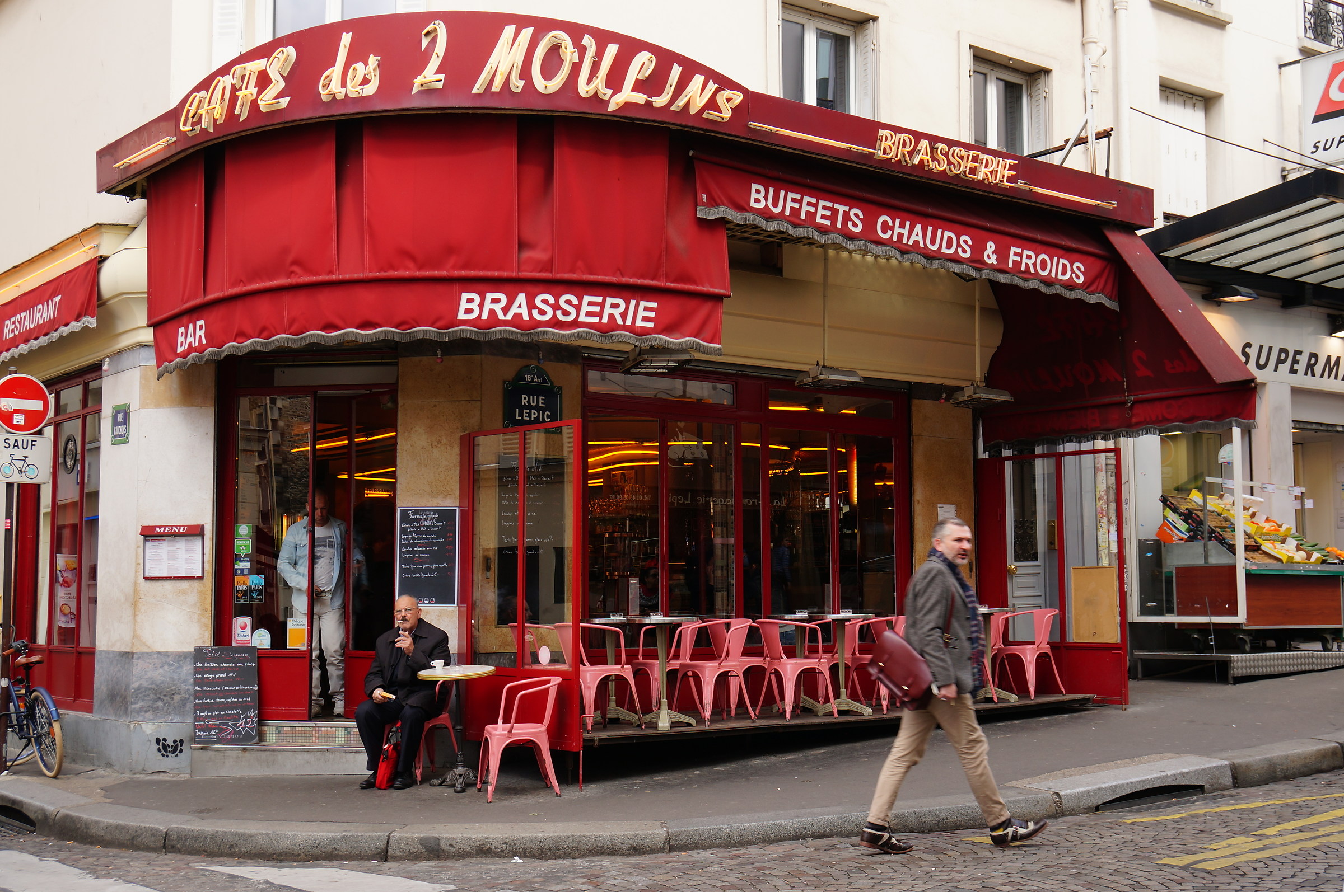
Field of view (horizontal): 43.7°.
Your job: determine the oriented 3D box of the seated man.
[{"bbox_3d":[-1.822,1.660,11.400,0.560,1.280,0.750,-3,-6,27],"label":"seated man"}]

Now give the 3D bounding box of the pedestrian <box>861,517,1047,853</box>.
[{"bbox_3d":[1.522,1.283,9.073,0.980,1.790,0.560,0,-5,0],"label":"pedestrian"}]

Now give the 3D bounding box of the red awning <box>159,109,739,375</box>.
[{"bbox_3d":[-1.740,-1.220,10.377,4.033,1.380,1.249,-2,-5,14],"label":"red awning"}]

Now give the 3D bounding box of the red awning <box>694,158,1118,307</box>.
[{"bbox_3d":[1.702,-1.374,11.318,4.104,0.465,0.250,4,-7,-38],"label":"red awning"}]

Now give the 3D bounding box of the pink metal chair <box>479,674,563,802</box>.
[{"bbox_3d":[-0.973,1.893,10.886,0.510,0.725,0.530,1,-5,-15],"label":"pink metal chair"}]

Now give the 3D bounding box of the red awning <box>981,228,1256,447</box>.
[{"bbox_3d":[3.767,-0.939,14.403,0.500,1.770,2.750,4,-6,-38],"label":"red awning"}]

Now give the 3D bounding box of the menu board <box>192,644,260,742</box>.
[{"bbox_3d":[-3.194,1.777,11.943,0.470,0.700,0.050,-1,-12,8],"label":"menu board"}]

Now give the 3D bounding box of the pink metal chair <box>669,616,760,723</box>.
[{"bbox_3d":[0.268,1.596,11.881,0.490,0.720,0.480,4,-7,-38],"label":"pink metal chair"}]

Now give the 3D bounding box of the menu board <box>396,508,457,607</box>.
[{"bbox_3d":[-1.731,0.793,11.935,0.443,0.712,0.030,-1,-5,6],"label":"menu board"}]

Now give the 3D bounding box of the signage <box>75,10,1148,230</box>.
[{"bbox_3d":[0.060,-2.377,12.451,8.730,0.700,2.740,1,-5,-9],"label":"signage"}]

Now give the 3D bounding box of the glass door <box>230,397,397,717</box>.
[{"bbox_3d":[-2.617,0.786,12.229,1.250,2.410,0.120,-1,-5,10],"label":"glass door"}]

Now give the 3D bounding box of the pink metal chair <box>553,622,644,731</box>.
[{"bbox_3d":[-0.512,1.554,11.386,0.490,0.720,0.480,4,-7,-38],"label":"pink metal chair"}]

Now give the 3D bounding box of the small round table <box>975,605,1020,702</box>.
[{"bbox_3d":[2.641,1.761,13.999,0.510,0.740,0.510,0,-5,0],"label":"small round table"}]

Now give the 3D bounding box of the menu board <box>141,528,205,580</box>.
[{"bbox_3d":[-3.606,0.770,12.118,0.474,0.394,0.090,-1,-5,6],"label":"menu board"}]

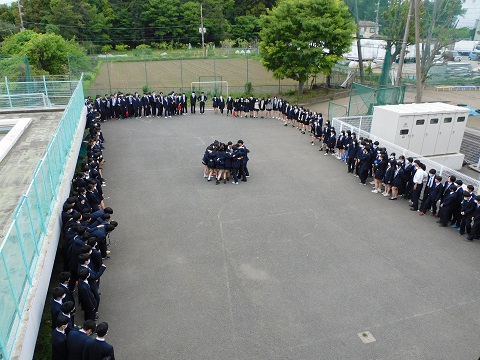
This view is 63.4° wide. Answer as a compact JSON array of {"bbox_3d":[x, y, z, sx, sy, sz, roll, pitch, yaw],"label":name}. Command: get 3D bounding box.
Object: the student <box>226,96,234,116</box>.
[{"bbox_3d":[-0.775,-5.753,29.972,0.500,1.600,0.340,-1,23,-2],"label":"student"}]

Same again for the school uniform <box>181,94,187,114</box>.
[{"bbox_3d":[-4.373,-5.797,30.095,0.480,1.462,0.330,-4,22,-10],"label":"school uniform"}]

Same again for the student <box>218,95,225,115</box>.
[{"bbox_3d":[-1.422,-5.740,29.888,0.470,1.552,0.320,-1,22,-3],"label":"student"}]

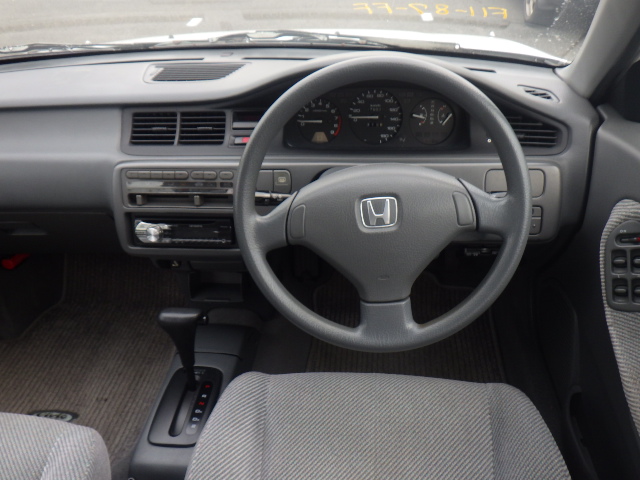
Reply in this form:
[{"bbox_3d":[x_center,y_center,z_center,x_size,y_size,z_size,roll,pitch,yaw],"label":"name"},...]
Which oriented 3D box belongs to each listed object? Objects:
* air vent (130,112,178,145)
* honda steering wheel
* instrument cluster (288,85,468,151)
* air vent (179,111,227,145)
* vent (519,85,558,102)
[{"bbox_3d":[-0.275,-0.185,0.860,0.078,0.053,0.025,0,10,0],"label":"air vent"},{"bbox_3d":[0.083,-0.048,0.685,0.380,0.380,0.090,-2,3,0],"label":"honda steering wheel"},{"bbox_3d":[0.092,-0.208,0.875,0.310,0.115,0.060,1,18,5],"label":"instrument cluster"},{"bbox_3d":[-0.195,-0.185,0.860,0.078,0.053,0.025,0,10,0],"label":"air vent"},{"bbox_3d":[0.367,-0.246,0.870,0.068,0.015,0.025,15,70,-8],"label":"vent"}]

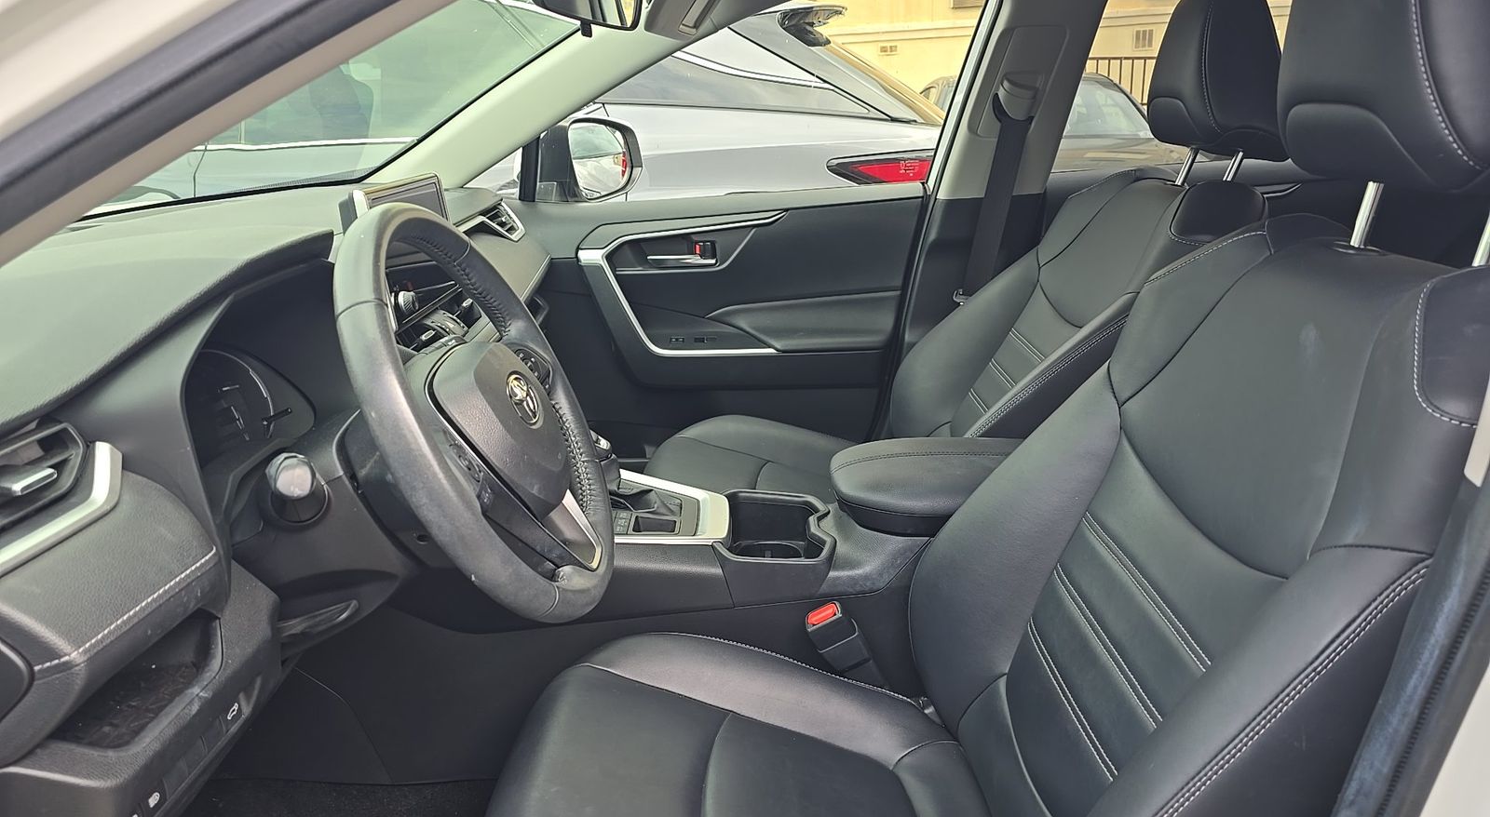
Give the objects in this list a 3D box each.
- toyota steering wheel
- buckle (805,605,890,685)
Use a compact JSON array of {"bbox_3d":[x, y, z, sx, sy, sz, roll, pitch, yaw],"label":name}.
[{"bbox_3d":[-0.221,0.006,0.826,0.090,0.370,0.370,-23,15,9],"label":"toyota steering wheel"},{"bbox_3d":[0.125,0.283,1.165,0.043,0.120,0.028,-30,15,9],"label":"buckle"}]

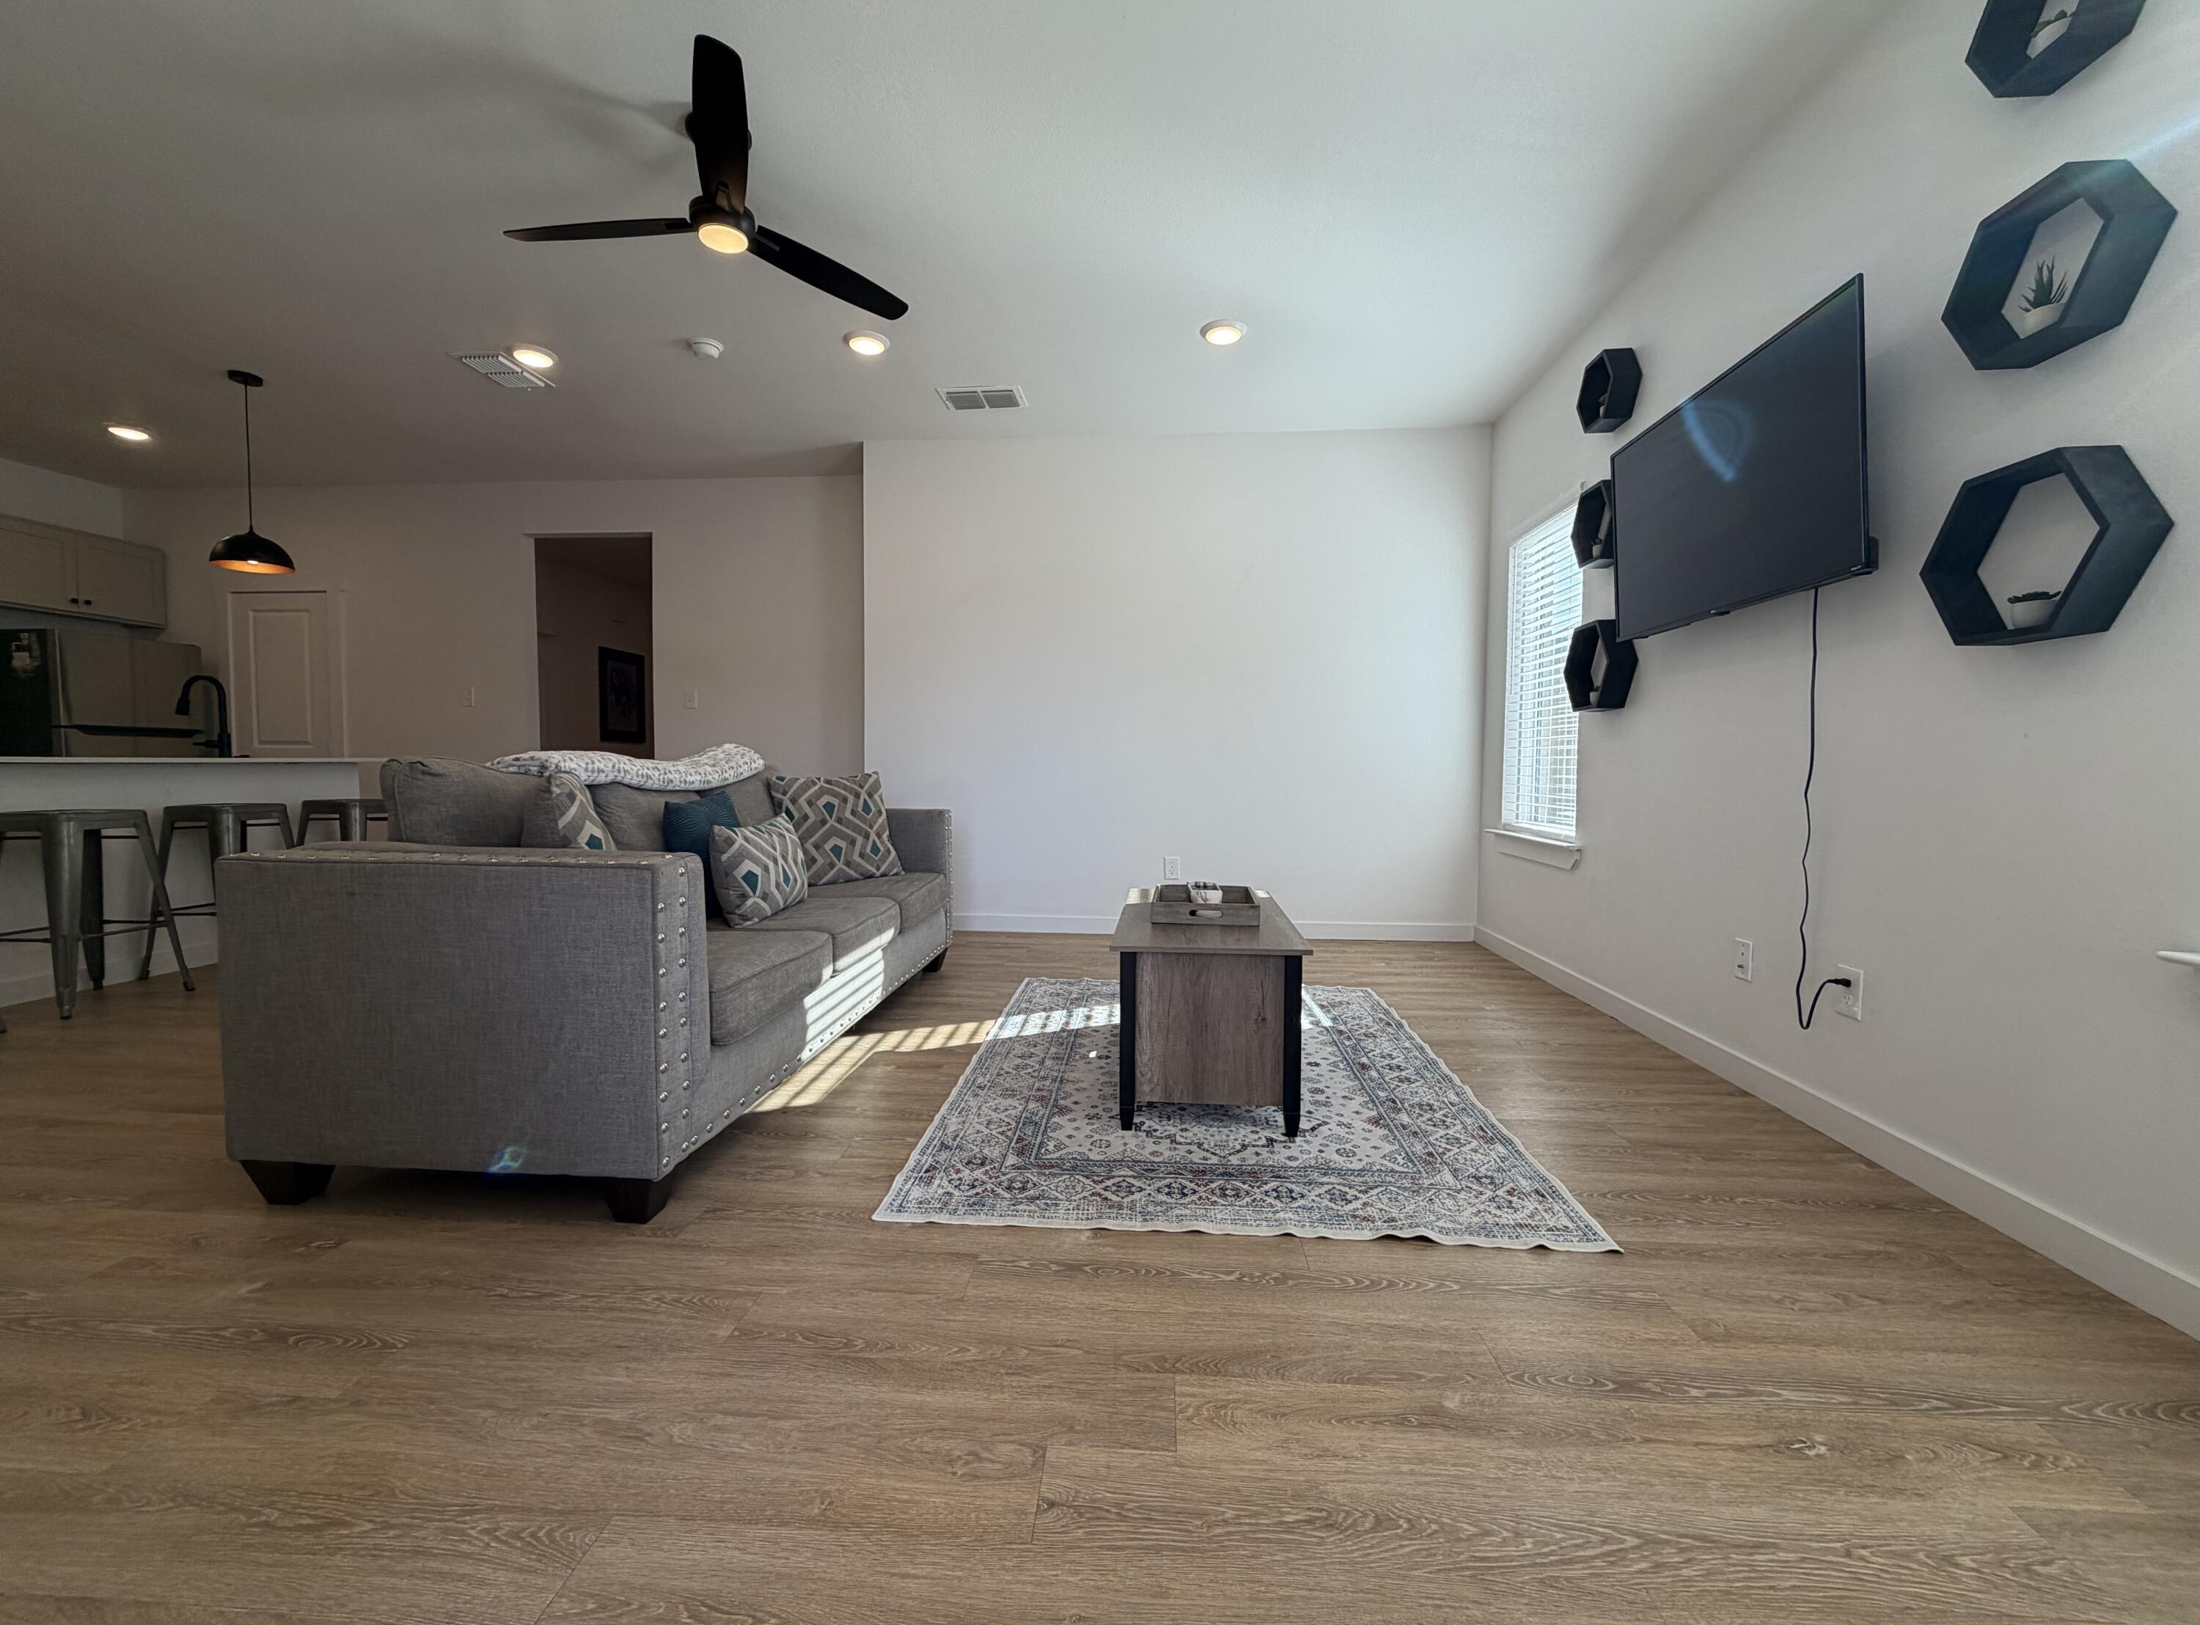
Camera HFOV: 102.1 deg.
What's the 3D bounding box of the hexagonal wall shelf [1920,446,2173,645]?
[{"bbox_3d":[1.823,-0.506,1.738,0.100,0.338,0.389,0,3,4],"label":"hexagonal wall shelf"}]

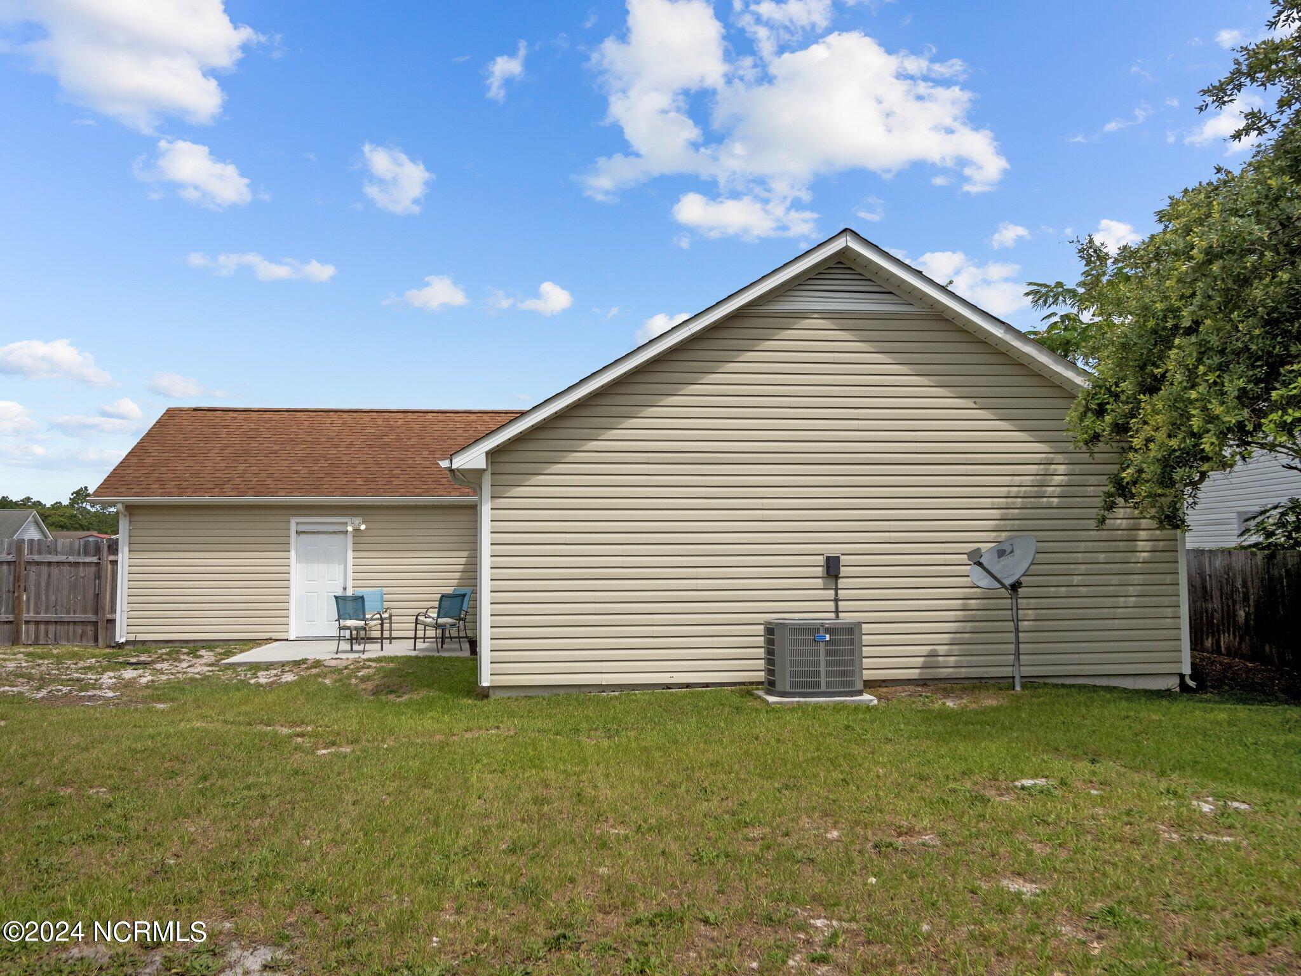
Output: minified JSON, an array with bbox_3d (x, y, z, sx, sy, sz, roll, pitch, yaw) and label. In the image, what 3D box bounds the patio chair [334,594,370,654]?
[{"bbox_3d":[-4.557,2.113,16.405,0.560,0.905,0.690,-1,-4,10],"label":"patio chair"}]

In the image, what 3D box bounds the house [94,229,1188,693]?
[{"bbox_3d":[-1.798,0.159,18.555,15.500,5.200,14.700,0,-4,-6],"label":"house"}]

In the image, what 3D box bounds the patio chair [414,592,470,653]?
[{"bbox_3d":[-3.300,2.117,16.623,0.690,0.905,0.560,-4,-5,42],"label":"patio chair"}]

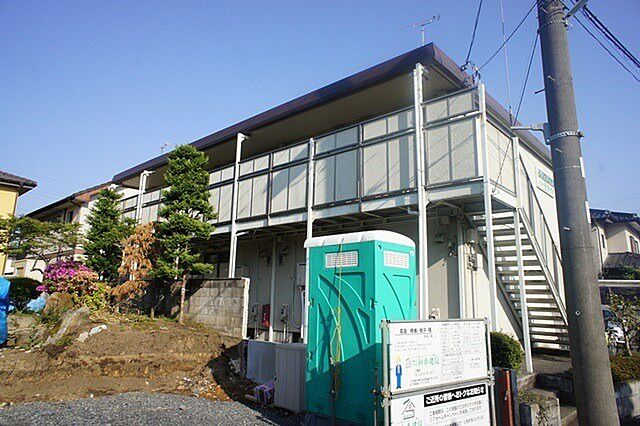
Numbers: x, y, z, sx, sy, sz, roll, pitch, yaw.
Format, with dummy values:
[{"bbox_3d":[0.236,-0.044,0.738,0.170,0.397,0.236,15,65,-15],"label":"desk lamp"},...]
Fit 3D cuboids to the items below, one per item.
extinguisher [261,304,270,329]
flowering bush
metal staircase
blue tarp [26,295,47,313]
[{"bbox_3d":[-1.480,2.825,11.640,0.220,0.620,0.200,1,-12,0],"label":"extinguisher"},{"bbox_3d":[-6.378,1.700,10.900,1.300,0.930,1.150,8,-13,-29],"label":"flowering bush"},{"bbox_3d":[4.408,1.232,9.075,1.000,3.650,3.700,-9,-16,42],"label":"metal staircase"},{"bbox_3d":[-6.848,2.186,10.300,0.420,0.420,0.360,9,-14,-32],"label":"blue tarp"}]

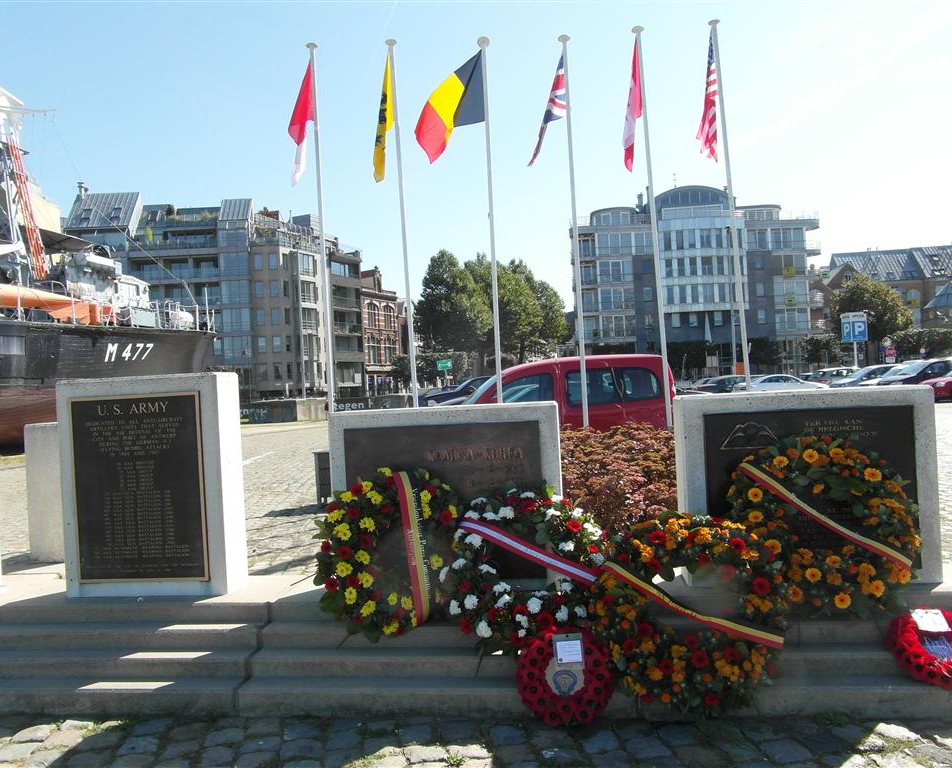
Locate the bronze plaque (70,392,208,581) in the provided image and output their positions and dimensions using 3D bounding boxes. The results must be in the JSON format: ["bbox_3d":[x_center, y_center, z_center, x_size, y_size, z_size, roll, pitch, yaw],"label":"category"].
[{"bbox_3d":[-1.961,0.612,4.122,0.800,1.080,0.040,-3,0,7],"label":"bronze plaque"}]

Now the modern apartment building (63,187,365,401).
[{"bbox_3d":[-28.735,-8.579,80.500,30.500,23.000,13.000,-3,0,0],"label":"modern apartment building"}]

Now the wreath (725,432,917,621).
[{"bbox_3d":[1.693,0.698,3.480,0.870,0.870,0.180,-3,-11,7],"label":"wreath"}]

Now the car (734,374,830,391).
[{"bbox_3d":[16.100,0.161,37.000,4.500,1.400,1.760,-3,0,-4],"label":"car"}]

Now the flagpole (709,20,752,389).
[{"bbox_3d":[3.397,-1.769,9.270,0.150,6.000,0.150,-5,0,0],"label":"flagpole"}]

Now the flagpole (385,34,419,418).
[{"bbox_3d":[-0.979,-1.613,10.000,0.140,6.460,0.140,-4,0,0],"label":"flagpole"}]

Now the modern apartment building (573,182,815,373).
[{"bbox_3d":[24.200,-10.700,81.500,25.300,20.800,13.500,-3,0,0],"label":"modern apartment building"}]

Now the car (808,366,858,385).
[{"bbox_3d":[19.428,-0.083,37.500,4.200,1.500,1.750,-3,0,-15],"label":"car"}]

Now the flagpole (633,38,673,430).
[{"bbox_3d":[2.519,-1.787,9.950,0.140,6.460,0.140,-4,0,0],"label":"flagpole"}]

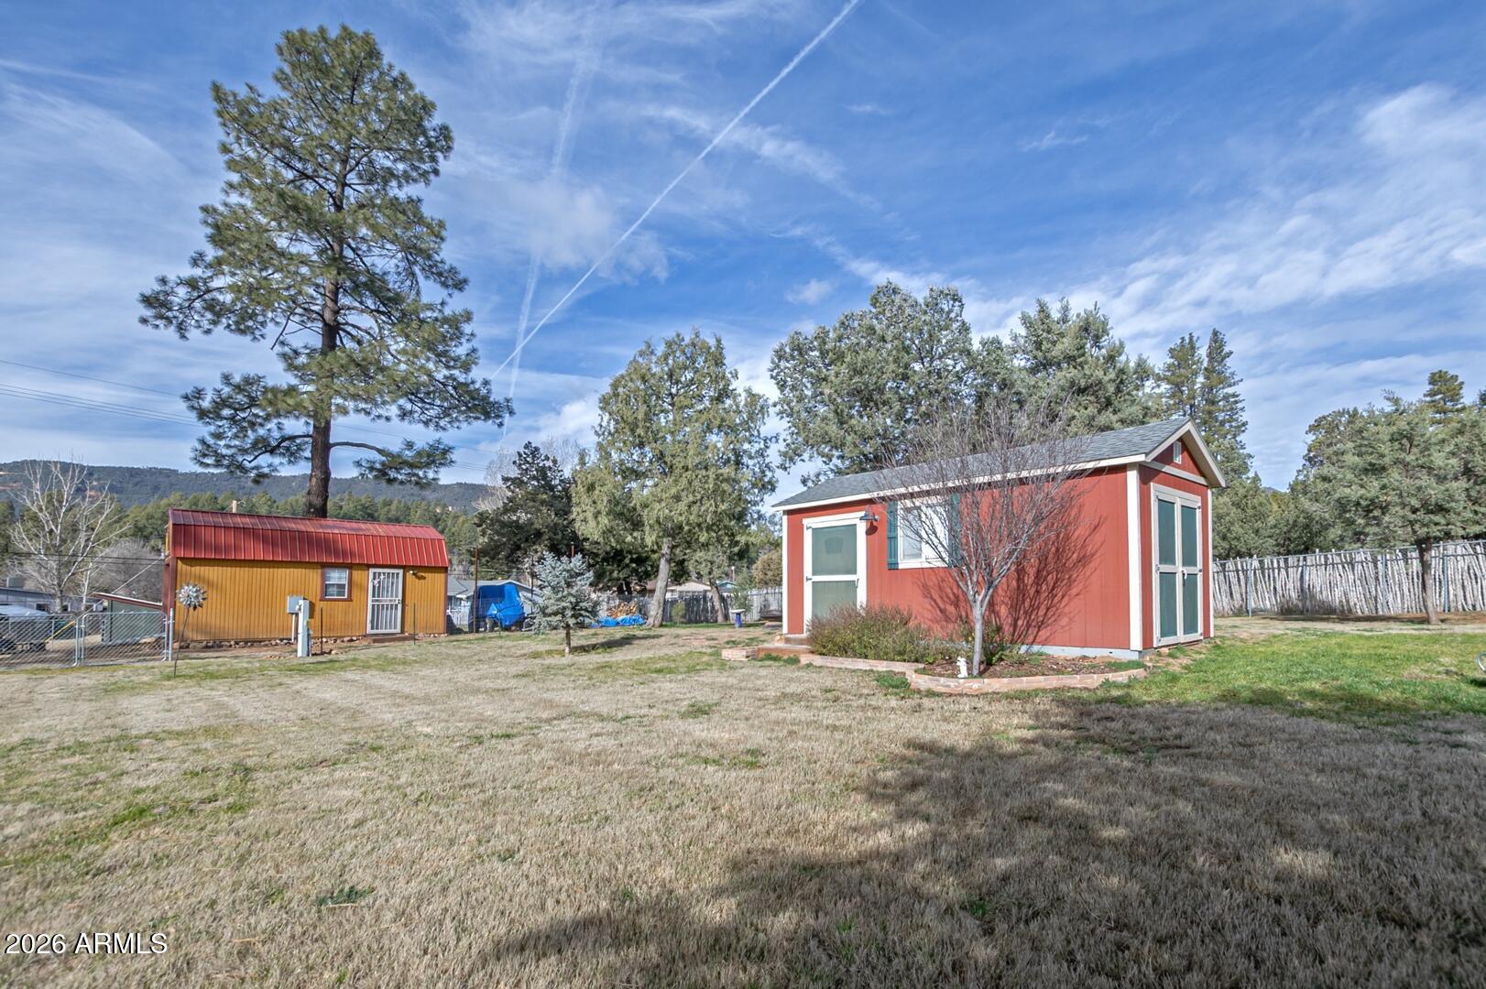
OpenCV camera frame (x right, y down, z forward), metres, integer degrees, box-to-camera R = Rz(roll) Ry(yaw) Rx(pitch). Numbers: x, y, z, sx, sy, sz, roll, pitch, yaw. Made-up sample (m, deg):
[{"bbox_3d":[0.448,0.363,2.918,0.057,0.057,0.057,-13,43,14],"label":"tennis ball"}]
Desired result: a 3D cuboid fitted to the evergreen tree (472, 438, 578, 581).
[{"bbox_3d":[-9.122,1.519,26.500,4.658,7.714,4.658,0,-7,0],"label":"evergreen tree"}]

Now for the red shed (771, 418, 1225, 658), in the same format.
[{"bbox_3d":[3.780,0.820,9.930,3.500,3.050,5.800,7,-10,-42],"label":"red shed"}]

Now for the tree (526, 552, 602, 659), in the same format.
[{"bbox_3d":[-2.795,1.703,9.706,1.093,1.634,1.093,0,-7,0],"label":"tree"}]

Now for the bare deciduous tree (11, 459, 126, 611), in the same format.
[{"bbox_3d":[-28.780,2.025,26.453,3.667,6.988,3.667,0,-7,0],"label":"bare deciduous tree"}]

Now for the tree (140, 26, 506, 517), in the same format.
[{"bbox_3d":[-13.457,-5.928,19.817,10.062,20.327,10.062,0,-7,0],"label":"tree"}]

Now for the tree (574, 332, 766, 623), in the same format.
[{"bbox_3d":[-1.992,-0.545,17.553,5.569,8.532,5.569,0,-7,0],"label":"tree"}]

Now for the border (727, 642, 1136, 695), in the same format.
[{"bbox_3d":[1.770,1.840,6.940,2.200,0.200,4.400,7,-10,-42],"label":"border"}]

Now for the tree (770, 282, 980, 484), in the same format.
[{"bbox_3d":[3.864,-1.520,18.148,6.087,9.990,6.087,0,-7,0],"label":"tree"}]

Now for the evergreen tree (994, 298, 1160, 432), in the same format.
[{"bbox_3d":[10.341,-1.349,19.142,4.699,9.899,4.699,0,-7,0],"label":"evergreen tree"}]

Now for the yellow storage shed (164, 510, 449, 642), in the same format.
[{"bbox_3d":[-12.250,2.420,18.200,6.300,3.300,3.200,6,-9,-37],"label":"yellow storage shed"}]

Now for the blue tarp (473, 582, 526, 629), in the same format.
[{"bbox_3d":[-8.117,3.708,20.606,1.642,1.639,2.135,0,-7,0],"label":"blue tarp"}]

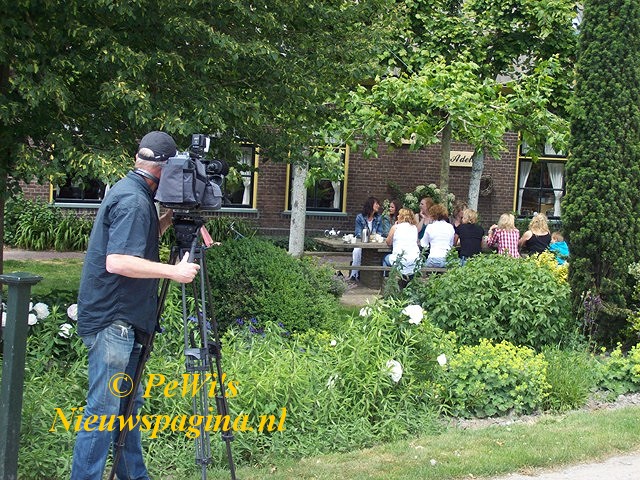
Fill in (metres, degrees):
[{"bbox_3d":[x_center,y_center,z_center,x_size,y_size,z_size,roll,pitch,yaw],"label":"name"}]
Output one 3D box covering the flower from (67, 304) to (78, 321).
[{"bbox_3d":[-1.552,0.459,8.200,0.105,0.105,0.100,3,3,0],"label":"flower"}]

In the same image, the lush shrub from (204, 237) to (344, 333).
[{"bbox_3d":[-0.424,0.442,11.800,1.280,0.980,1.200,3,3,0],"label":"lush shrub"}]

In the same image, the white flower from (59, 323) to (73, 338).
[{"bbox_3d":[-1.590,0.570,8.100,0.095,0.095,0.090,3,3,0],"label":"white flower"}]

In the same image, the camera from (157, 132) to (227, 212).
[{"bbox_3d":[-0.635,-0.334,6.400,0.210,0.355,0.430,4,3,29],"label":"camera"}]

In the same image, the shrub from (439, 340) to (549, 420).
[{"bbox_3d":[1.233,0.977,9.200,0.800,0.500,0.720,3,3,0],"label":"shrub"}]

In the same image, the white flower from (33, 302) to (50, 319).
[{"bbox_3d":[-1.761,0.450,8.200,0.105,0.100,0.100,3,3,0],"label":"white flower"}]

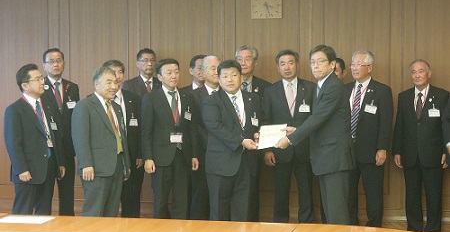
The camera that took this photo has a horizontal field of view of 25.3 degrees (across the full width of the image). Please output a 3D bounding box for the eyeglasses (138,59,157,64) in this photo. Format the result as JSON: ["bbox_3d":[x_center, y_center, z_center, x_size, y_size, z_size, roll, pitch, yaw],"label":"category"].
[{"bbox_3d":[-0.720,-0.501,9.250,0.142,0.042,0.140,-2,4,-28],"label":"eyeglasses"}]

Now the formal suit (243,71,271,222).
[{"bbox_3d":[0.192,0.377,8.728,0.510,1.460,0.290,0,4,12],"label":"formal suit"}]

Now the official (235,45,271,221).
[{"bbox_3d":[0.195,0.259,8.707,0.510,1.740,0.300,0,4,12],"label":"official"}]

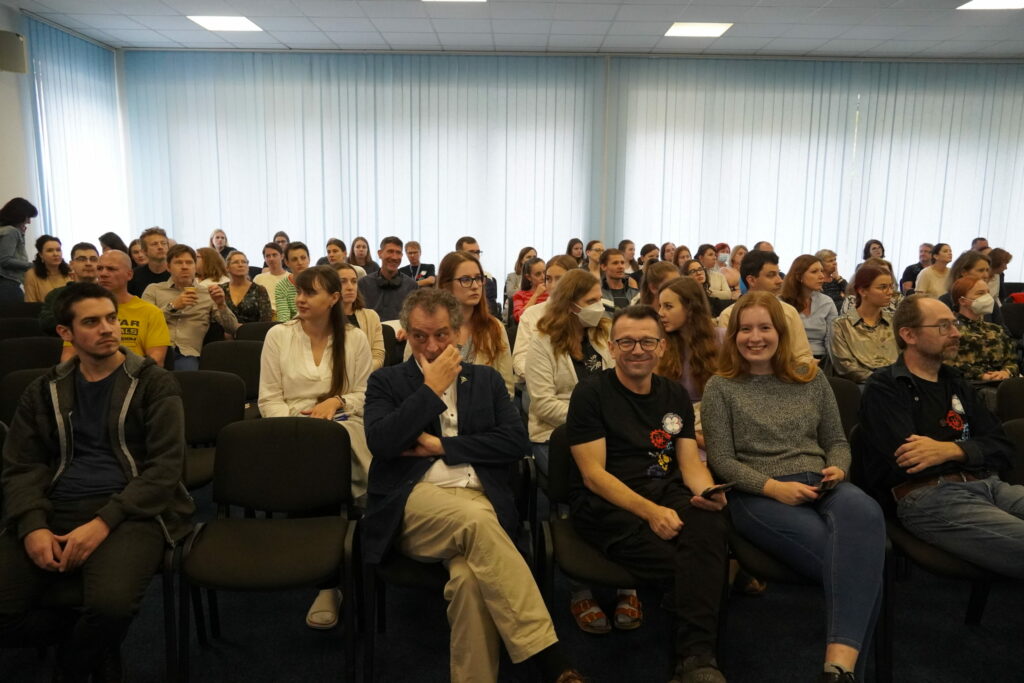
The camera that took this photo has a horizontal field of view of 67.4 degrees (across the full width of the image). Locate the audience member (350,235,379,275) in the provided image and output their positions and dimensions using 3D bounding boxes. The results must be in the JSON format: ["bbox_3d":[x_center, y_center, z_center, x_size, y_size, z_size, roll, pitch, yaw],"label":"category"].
[{"bbox_3d":[-1.606,-0.437,8.055,0.480,1.289,0.800,1,9,0],"label":"audience member"}]

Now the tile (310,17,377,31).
[{"bbox_3d":[-1.705,-3.225,7.810,0.600,0.020,0.600,1,9,0],"label":"tile"}]

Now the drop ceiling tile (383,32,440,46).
[{"bbox_3d":[-1.104,-3.313,8.403,0.600,0.020,0.600,1,9,0],"label":"drop ceiling tile"}]

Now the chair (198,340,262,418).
[{"bbox_3d":[-1.480,0.426,4.159,0.540,0.820,0.580,0,9,-5],"label":"chair"}]

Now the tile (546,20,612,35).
[{"bbox_3d":[0.691,-3.205,7.824,0.600,0.025,0.600,1,9,0],"label":"tile"}]

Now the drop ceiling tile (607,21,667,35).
[{"bbox_3d":[1.300,-3.183,7.782,0.600,0.020,0.600,1,9,0],"label":"drop ceiling tile"}]

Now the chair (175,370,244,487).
[{"bbox_3d":[-1.344,0.556,3.213,0.540,0.820,0.550,-1,9,-10],"label":"chair"}]

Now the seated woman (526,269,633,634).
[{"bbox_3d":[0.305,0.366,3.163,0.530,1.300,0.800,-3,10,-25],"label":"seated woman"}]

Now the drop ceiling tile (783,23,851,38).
[{"bbox_3d":[3.091,-3.169,7.817,0.600,0.025,0.600,1,9,0],"label":"drop ceiling tile"}]

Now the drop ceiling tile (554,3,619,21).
[{"bbox_3d":[0.694,-3.096,7.218,0.600,0.020,0.600,1,9,0],"label":"drop ceiling tile"}]

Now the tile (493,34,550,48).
[{"bbox_3d":[0.096,-3.296,8.403,0.600,0.020,0.600,1,9,0],"label":"tile"}]

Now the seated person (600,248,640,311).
[{"bbox_3d":[0.843,-0.055,5.907,0.520,1.286,0.820,0,9,-8],"label":"seated person"}]

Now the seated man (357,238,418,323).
[{"bbox_3d":[-0.833,-0.028,5.265,0.500,1.350,0.800,0,9,-8],"label":"seated man"}]

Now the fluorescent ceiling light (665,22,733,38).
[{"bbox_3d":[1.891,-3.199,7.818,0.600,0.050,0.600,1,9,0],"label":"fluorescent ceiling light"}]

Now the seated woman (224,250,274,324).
[{"bbox_3d":[-1.984,-0.008,5.484,0.520,1.250,0.780,-2,9,-14],"label":"seated woman"}]

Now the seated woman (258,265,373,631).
[{"bbox_3d":[-0.741,0.361,2.997,0.500,1.290,0.760,-1,9,-12],"label":"seated woman"}]

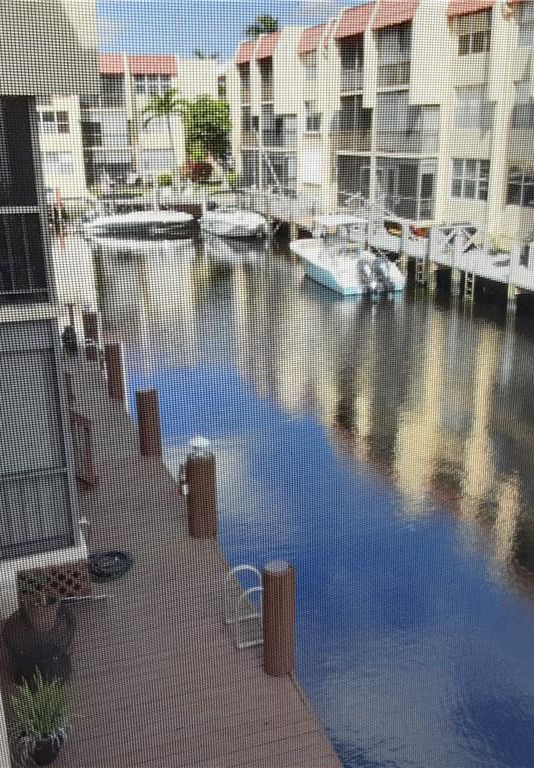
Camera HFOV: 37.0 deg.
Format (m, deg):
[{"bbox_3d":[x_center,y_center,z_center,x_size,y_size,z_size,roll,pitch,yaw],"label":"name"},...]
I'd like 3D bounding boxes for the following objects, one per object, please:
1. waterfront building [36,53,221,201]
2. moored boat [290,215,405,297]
[{"bbox_3d":[-11.944,-20.274,62.670,14.230,9.500,9.500,-7,18,-19],"label":"waterfront building"},{"bbox_3d":[3.175,-5.849,34.786,2.650,2.600,8.700,-6,18,-15],"label":"moored boat"}]

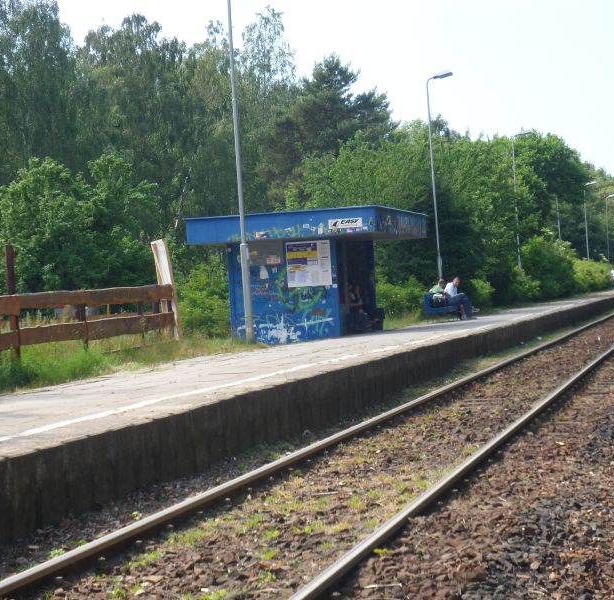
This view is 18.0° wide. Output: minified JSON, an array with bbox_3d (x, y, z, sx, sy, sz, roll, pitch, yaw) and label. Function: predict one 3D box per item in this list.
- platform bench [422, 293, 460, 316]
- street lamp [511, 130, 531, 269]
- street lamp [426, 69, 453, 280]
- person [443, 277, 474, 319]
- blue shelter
[{"bbox_3d":[3.370,0.181,48.700,0.580,0.750,2.100,-3,0,12],"label":"platform bench"},{"bbox_3d":[9.983,-3.856,88.788,0.940,7.770,0.300,-3,0,12],"label":"street lamp"},{"bbox_3d":[4.498,-3.448,62.559,0.940,7.770,0.300,-3,0,12],"label":"street lamp"},{"bbox_3d":[3.843,-0.031,48.521,0.800,1.080,0.550,-3,0,12],"label":"person"},{"bbox_3d":[0.244,-0.505,41.501,3.900,2.550,6.750,-3,0,12],"label":"blue shelter"}]

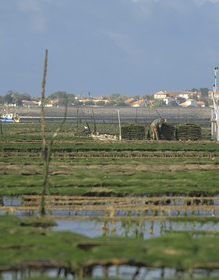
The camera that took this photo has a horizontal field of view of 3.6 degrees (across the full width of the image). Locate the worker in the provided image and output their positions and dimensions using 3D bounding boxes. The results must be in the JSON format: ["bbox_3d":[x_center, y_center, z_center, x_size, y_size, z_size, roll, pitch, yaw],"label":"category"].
[{"bbox_3d":[2.410,-0.440,173.000,0.880,1.180,0.550,0,0,-14],"label":"worker"}]

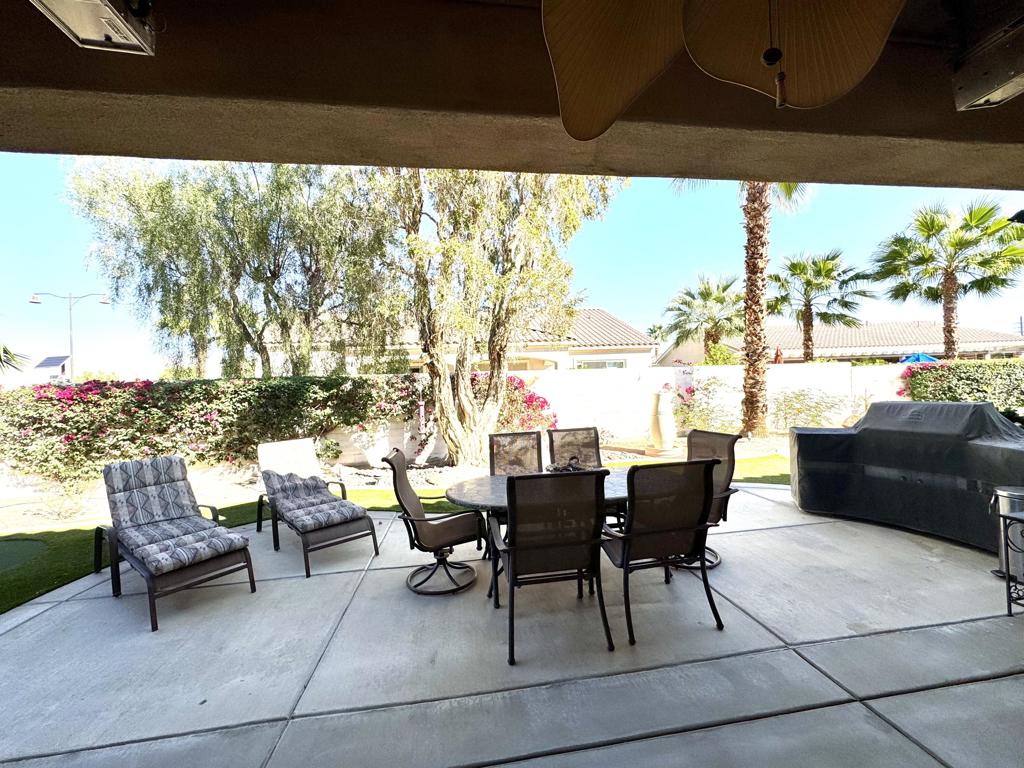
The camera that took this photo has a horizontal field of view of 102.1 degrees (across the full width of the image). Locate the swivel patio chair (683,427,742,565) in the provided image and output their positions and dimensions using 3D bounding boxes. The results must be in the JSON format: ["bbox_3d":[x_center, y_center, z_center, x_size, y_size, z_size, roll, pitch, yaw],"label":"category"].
[{"bbox_3d":[1.505,0.946,3.506,0.760,0.990,0.630,-2,-1,-18],"label":"swivel patio chair"}]

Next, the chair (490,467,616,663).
[{"bbox_3d":[0.200,0.979,2.551,0.620,0.990,0.690,-2,-1,-8],"label":"chair"}]

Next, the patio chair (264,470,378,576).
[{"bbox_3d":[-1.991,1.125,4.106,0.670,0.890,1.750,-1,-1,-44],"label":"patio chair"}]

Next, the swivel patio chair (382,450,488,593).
[{"bbox_3d":[-0.574,1.017,3.226,0.760,0.990,0.630,-2,-1,-6],"label":"swivel patio chair"}]

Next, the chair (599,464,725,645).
[{"bbox_3d":[0.877,0.957,2.696,0.620,0.990,0.690,-2,-1,-9],"label":"chair"}]

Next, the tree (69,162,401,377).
[{"bbox_3d":[-6.878,-2.152,11.235,7.600,8.000,7.000,-2,-1,0],"label":"tree"}]

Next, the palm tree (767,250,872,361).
[{"bbox_3d":[10.284,-1.657,14.219,3.100,5.800,3.100,-2,-1,0],"label":"palm tree"}]

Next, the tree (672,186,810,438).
[{"bbox_3d":[6.246,-2.734,10.536,3.700,8.200,3.700,-2,-1,0],"label":"tree"}]

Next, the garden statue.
[{"bbox_3d":[3.163,0.762,8.589,0.570,1.350,0.570,-2,-1,0],"label":"garden statue"}]

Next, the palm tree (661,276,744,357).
[{"bbox_3d":[6.923,-1.202,14.515,3.100,5.100,3.100,-2,-1,0],"label":"palm tree"}]

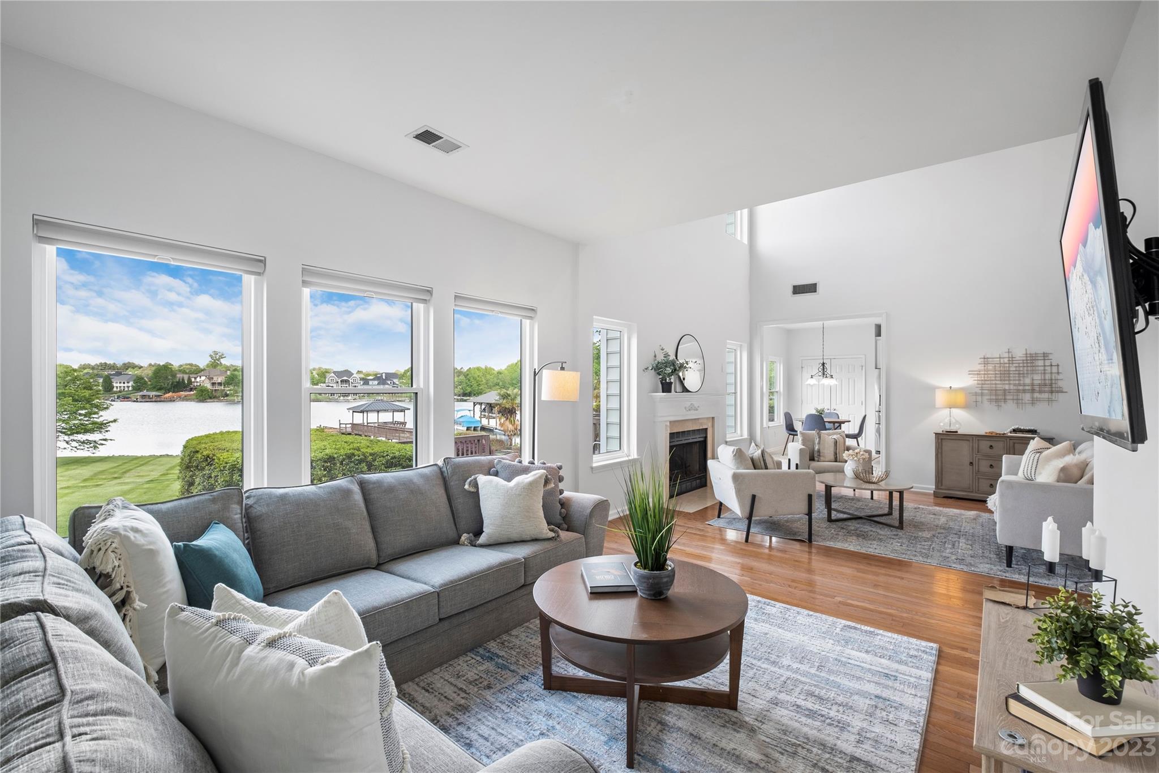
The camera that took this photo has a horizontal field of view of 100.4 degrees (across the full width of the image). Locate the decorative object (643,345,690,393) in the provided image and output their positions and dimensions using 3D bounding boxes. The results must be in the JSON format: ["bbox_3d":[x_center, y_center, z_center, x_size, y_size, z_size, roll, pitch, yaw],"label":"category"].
[{"bbox_3d":[0.981,-0.188,5.420,0.440,0.540,0.500,0,0,41],"label":"decorative object"}]

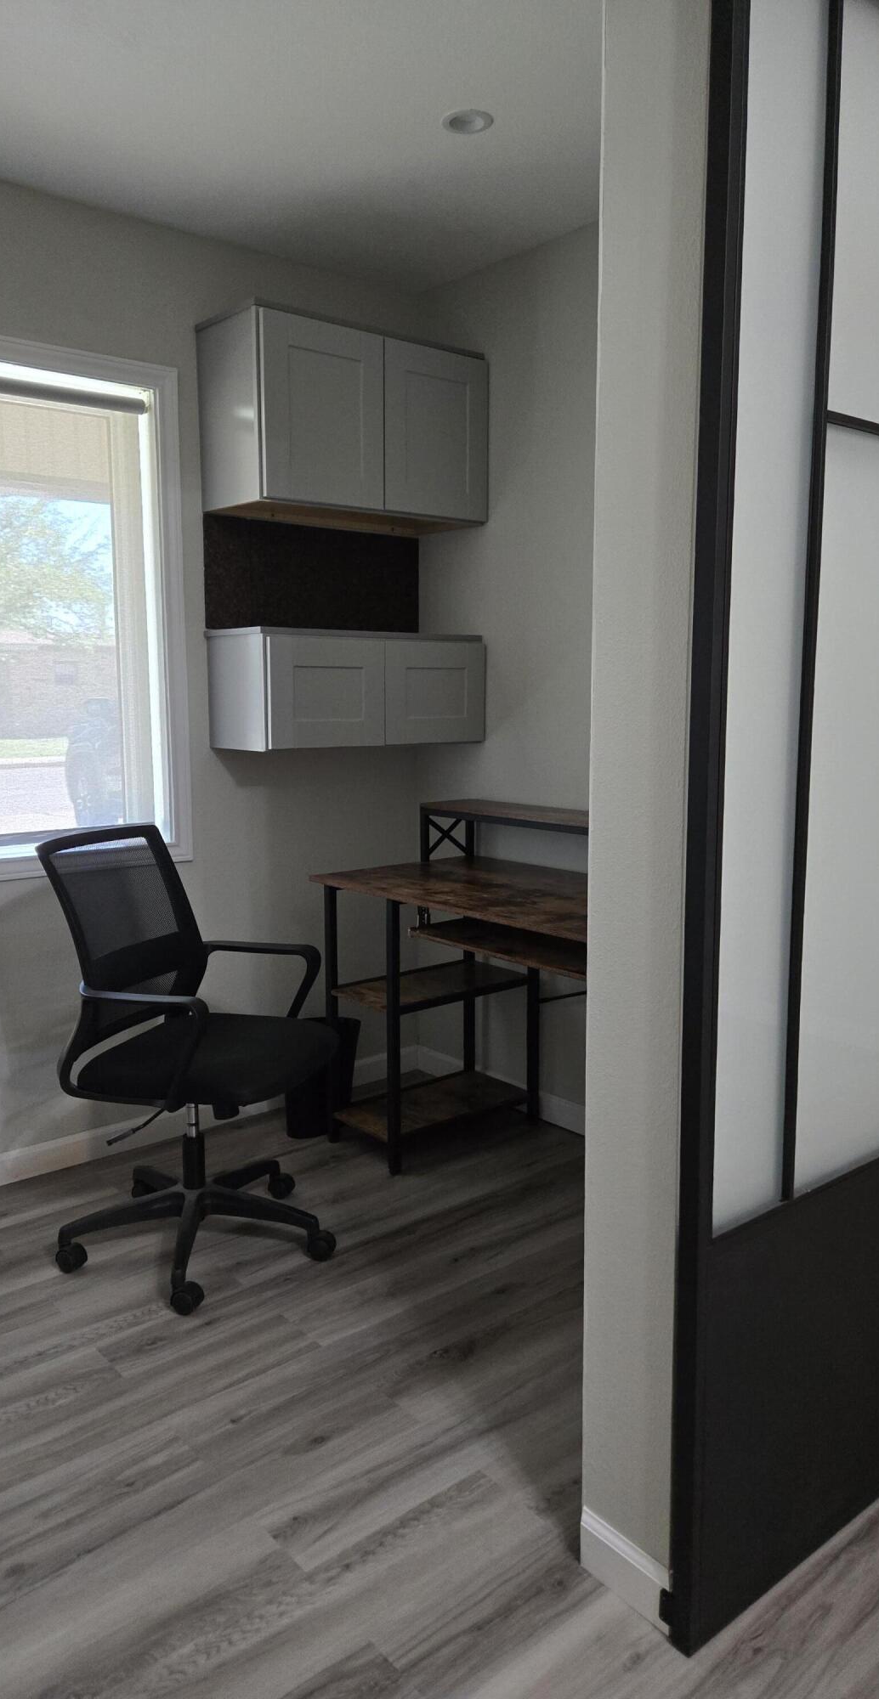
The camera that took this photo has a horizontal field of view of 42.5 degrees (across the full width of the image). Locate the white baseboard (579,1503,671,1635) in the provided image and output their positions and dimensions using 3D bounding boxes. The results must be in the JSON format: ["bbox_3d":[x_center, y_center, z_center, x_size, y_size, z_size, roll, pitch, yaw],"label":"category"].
[{"bbox_3d":[0.264,1.011,1.583,0.016,0.083,0.164,-7,10,-39],"label":"white baseboard"}]

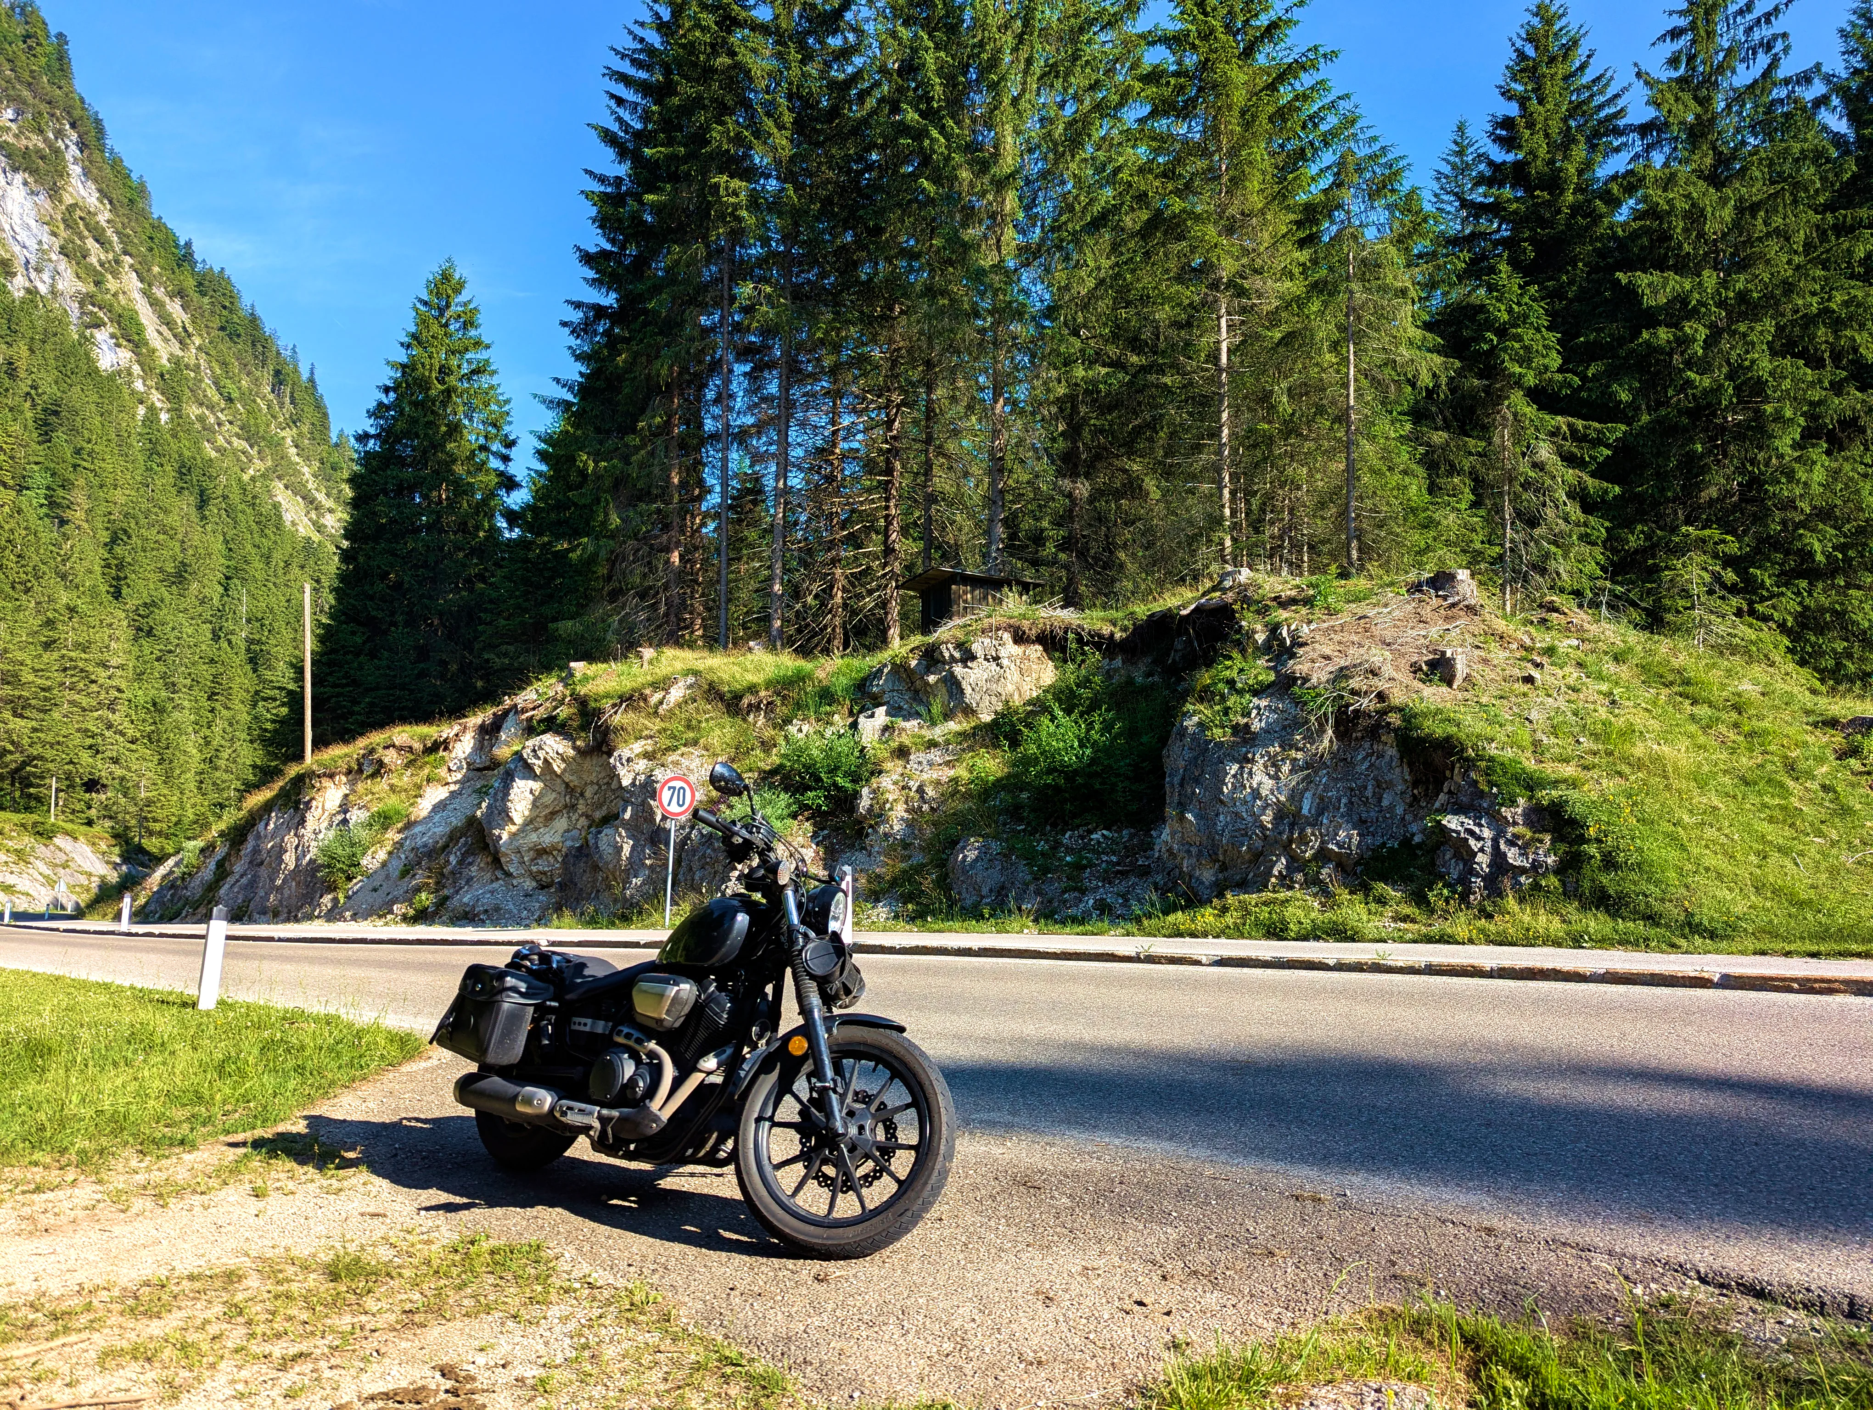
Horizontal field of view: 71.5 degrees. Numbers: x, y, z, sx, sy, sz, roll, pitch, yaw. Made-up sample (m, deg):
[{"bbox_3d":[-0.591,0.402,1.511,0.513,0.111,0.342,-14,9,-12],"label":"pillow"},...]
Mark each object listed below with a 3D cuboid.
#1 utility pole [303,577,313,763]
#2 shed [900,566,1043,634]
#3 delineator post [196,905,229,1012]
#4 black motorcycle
[{"bbox_3d":[-20.310,-0.969,42.000,0.220,5.950,0.220,-3,-6,0],"label":"utility pole"},{"bbox_3d":[0.965,-2.796,35.000,3.300,1.950,2.100,4,-7,-30],"label":"shed"},{"bbox_3d":[-6.120,2.147,11.000,0.100,0.900,0.120,-1,-7,30],"label":"delineator post"},{"bbox_3d":[-0.830,0.945,4.360,2.260,1.350,0.870,-5,-8,38],"label":"black motorcycle"}]

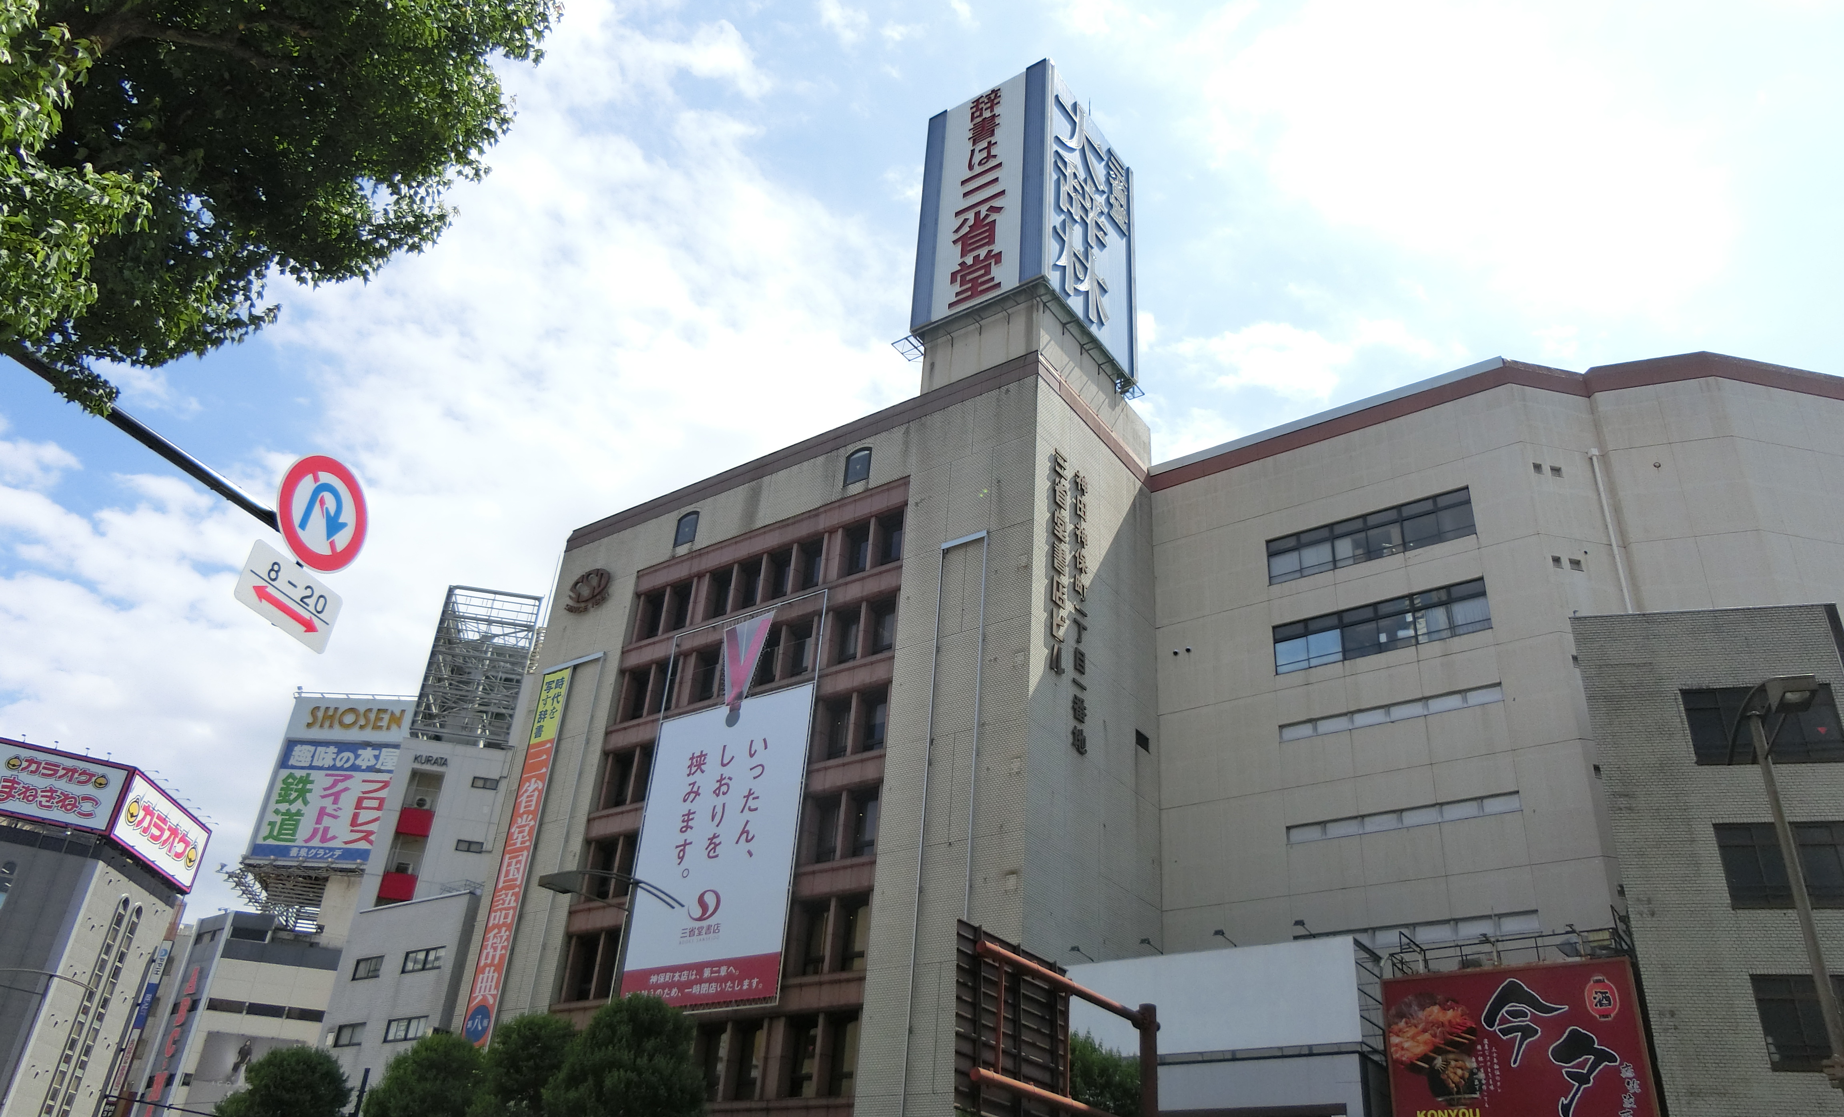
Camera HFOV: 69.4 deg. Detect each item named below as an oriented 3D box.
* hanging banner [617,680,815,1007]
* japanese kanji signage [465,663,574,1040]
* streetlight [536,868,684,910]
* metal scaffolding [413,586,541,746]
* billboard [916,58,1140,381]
[{"bbox_3d":[-6.970,9.660,44.870,7.350,10.450,0.200,-17,-37,32],"label":"hanging banner"},{"bbox_3d":[-15.780,11.130,51.380,1.700,15.100,0.200,-17,-37,32],"label":"japanese kanji signage"},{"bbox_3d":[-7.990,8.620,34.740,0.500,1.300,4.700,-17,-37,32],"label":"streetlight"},{"bbox_3d":[-22.740,6.030,68.380,4.800,8.400,3.200,11,-31,-12],"label":"metal scaffolding"},{"bbox_3d":[4.450,-12.840,54.820,5.940,11.750,7.100,-17,-37,32],"label":"billboard"}]

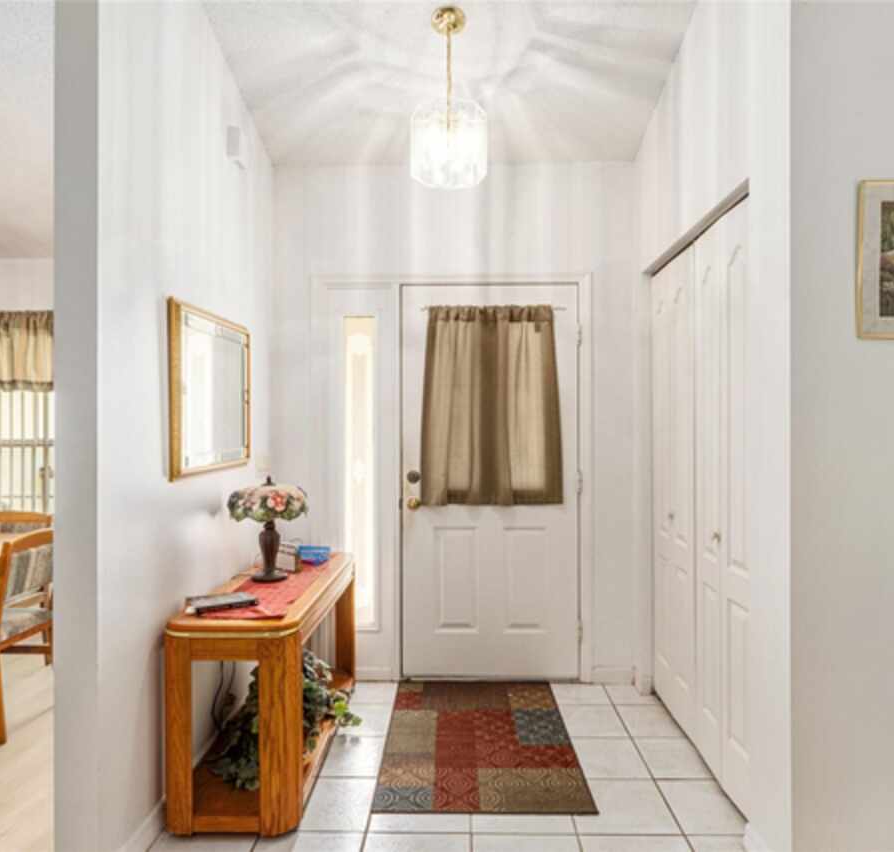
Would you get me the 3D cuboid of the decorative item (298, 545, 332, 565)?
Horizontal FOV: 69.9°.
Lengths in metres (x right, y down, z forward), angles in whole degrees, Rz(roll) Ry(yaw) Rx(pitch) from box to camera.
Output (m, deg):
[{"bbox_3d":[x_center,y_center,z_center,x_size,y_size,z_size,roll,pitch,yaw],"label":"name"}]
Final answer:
[{"bbox_3d":[-0.629,0.615,3.051,0.120,0.074,0.100,0,0,36],"label":"decorative item"}]

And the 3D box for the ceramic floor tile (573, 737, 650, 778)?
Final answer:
[{"bbox_3d":[0.601,1.304,2.507,0.329,0.010,0.315,0,0,1],"label":"ceramic floor tile"}]

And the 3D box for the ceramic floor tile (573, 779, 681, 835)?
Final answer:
[{"bbox_3d":[0.591,1.305,2.192,0.339,0.010,0.315,0,0,1],"label":"ceramic floor tile"}]

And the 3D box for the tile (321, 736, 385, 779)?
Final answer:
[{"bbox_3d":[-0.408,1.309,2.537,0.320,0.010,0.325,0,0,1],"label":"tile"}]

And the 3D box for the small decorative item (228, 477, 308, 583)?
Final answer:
[{"bbox_3d":[-0.737,0.416,2.633,0.328,0.416,0.328,0,0,1],"label":"small decorative item"}]

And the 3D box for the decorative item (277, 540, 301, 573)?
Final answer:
[{"bbox_3d":[-0.681,0.563,2.769,0.120,0.120,0.060,0,0,33],"label":"decorative item"}]

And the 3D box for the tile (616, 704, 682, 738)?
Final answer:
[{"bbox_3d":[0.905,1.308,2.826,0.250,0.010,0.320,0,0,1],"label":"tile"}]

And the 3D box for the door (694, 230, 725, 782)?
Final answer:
[{"bbox_3d":[1.006,0.277,2.422,0.035,2.030,0.305,0,0,1],"label":"door"}]

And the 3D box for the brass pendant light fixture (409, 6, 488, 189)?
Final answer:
[{"bbox_3d":[0.007,-1.262,2.443,0.295,0.625,0.295,0,0,1],"label":"brass pendant light fixture"}]

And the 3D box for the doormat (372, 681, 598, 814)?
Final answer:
[{"bbox_3d":[0.130,1.294,2.690,0.762,0.010,1.088,0,0,1],"label":"doormat"}]

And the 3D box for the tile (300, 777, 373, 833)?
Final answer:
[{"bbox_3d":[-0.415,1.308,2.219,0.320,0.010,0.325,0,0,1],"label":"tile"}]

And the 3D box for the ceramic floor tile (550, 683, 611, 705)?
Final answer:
[{"bbox_3d":[0.610,1.302,3.102,0.329,0.010,0.248,0,0,1],"label":"ceramic floor tile"}]

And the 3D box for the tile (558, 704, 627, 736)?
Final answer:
[{"bbox_3d":[0.606,1.303,2.821,0.329,0.010,0.315,0,0,1],"label":"tile"}]

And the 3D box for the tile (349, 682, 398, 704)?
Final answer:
[{"bbox_3d":[-0.403,1.304,3.113,0.319,0.010,0.238,0,0,1],"label":"tile"}]

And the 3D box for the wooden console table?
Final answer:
[{"bbox_3d":[-0.667,0.962,2.579,0.443,0.677,1.101,0,0,1],"label":"wooden console table"}]

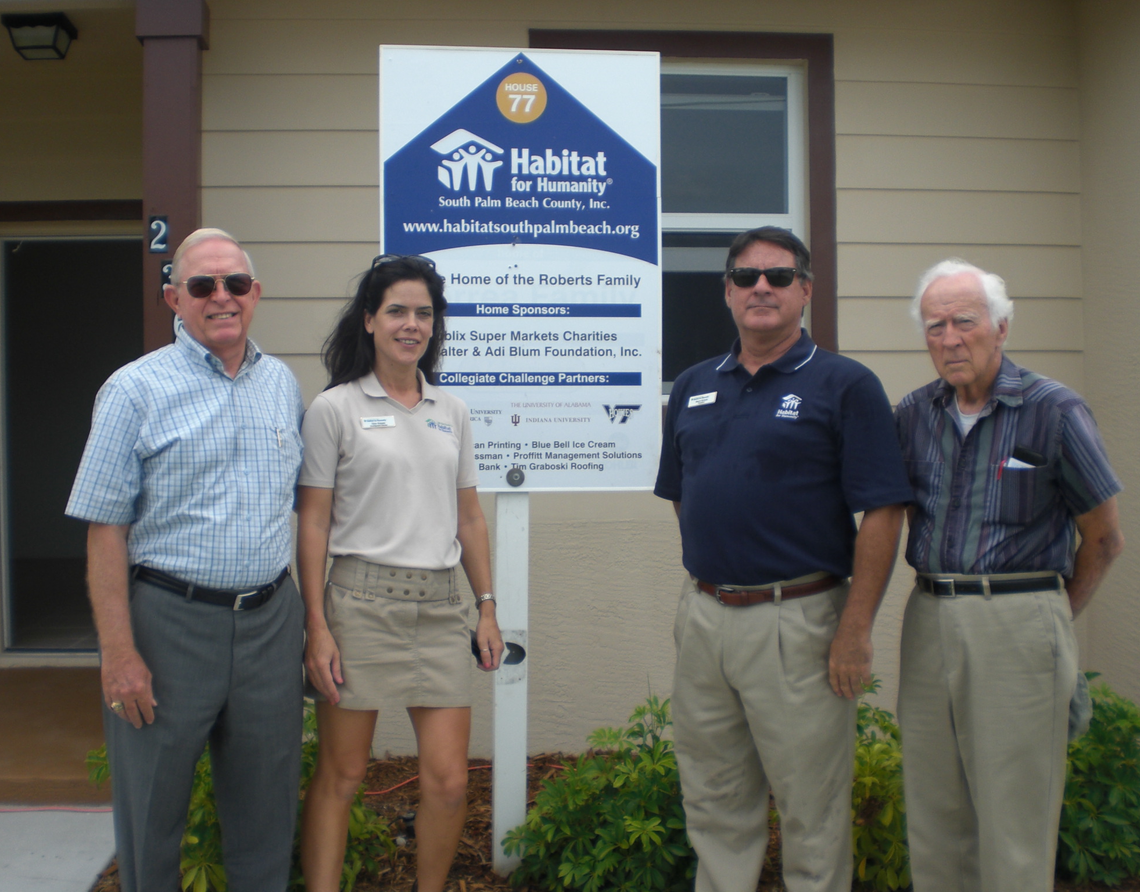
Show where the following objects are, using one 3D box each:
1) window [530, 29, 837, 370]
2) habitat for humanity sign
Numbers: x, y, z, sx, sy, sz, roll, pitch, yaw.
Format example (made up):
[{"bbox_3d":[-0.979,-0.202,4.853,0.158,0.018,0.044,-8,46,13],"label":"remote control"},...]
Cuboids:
[{"bbox_3d":[0.425,-0.792,4.820,1.145,1.490,0.100,-1,2,-5],"label":"window"},{"bbox_3d":[-0.132,-0.494,3.665,0.790,1.245,0.030,-1,2,-7],"label":"habitat for humanity sign"}]

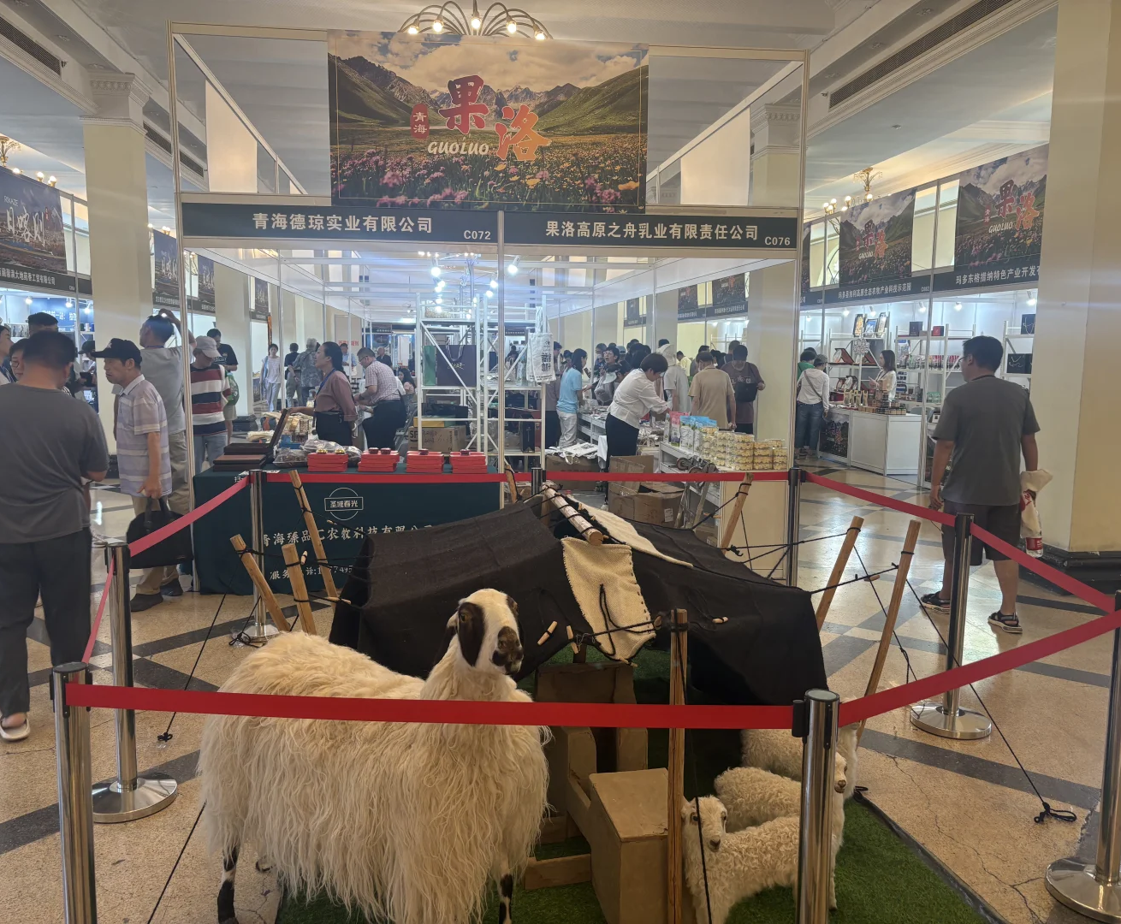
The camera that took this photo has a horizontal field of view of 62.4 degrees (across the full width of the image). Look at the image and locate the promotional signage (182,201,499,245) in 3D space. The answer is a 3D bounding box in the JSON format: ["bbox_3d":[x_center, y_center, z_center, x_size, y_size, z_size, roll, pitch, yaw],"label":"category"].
[{"bbox_3d":[-1.342,-1.478,5.738,1.940,0.215,0.050,0,7,-6],"label":"promotional signage"}]

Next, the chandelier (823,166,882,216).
[{"bbox_3d":[5.004,-4.195,15.245,1.380,1.280,1.380,0,7,-7],"label":"chandelier"}]

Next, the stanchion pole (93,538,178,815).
[{"bbox_3d":[-1.504,0.735,3.187,0.320,0.912,0.320,0,7,-7],"label":"stanchion pole"}]

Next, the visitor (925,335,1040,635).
[{"bbox_3d":[2.467,0.106,5.475,0.580,1.660,0.500,-1,7,-9],"label":"visitor"}]

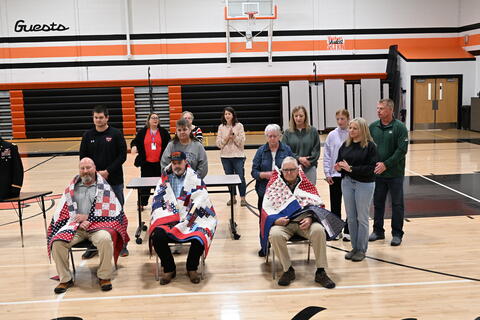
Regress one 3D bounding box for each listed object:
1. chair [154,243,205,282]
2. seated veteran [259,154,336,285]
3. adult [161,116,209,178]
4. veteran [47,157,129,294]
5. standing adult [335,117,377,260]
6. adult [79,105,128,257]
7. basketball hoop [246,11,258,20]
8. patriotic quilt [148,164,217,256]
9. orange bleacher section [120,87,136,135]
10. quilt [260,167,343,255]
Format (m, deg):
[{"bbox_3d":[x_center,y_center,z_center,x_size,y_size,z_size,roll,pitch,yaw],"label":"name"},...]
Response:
[{"bbox_3d":[-0.656,0.843,6.127,0.490,0.800,0.520,-2,8,-4],"label":"chair"},{"bbox_3d":[0.617,0.622,5.908,0.720,1.240,0.840,-2,8,-4],"label":"seated veteran"},{"bbox_3d":[-0.696,0.333,7.019,0.586,1.656,0.364,-2,8,-5],"label":"adult"},{"bbox_3d":[-1.683,0.649,6.282,0.848,1.283,0.990,-3,8,-12],"label":"veteran"},{"bbox_3d":[1.367,0.331,6.626,0.485,1.656,0.364,4,9,35],"label":"standing adult"},{"bbox_3d":[-1.637,0.268,6.740,0.570,1.820,0.380,-2,8,-8],"label":"adult"},{"bbox_3d":[0.429,-5.198,20.200,0.485,0.354,0.525,-2,8,-4],"label":"basketball hoop"},{"bbox_3d":[-0.617,0.540,6.006,0.740,0.930,0.620,-2,8,-4],"label":"patriotic quilt"},{"bbox_3d":[-4.671,-2.046,23.460,0.580,2.050,0.500,-2,8,-4],"label":"orange bleacher section"},{"bbox_3d":[0.685,0.562,6.343,0.889,0.909,0.687,-2,8,-7],"label":"quilt"}]

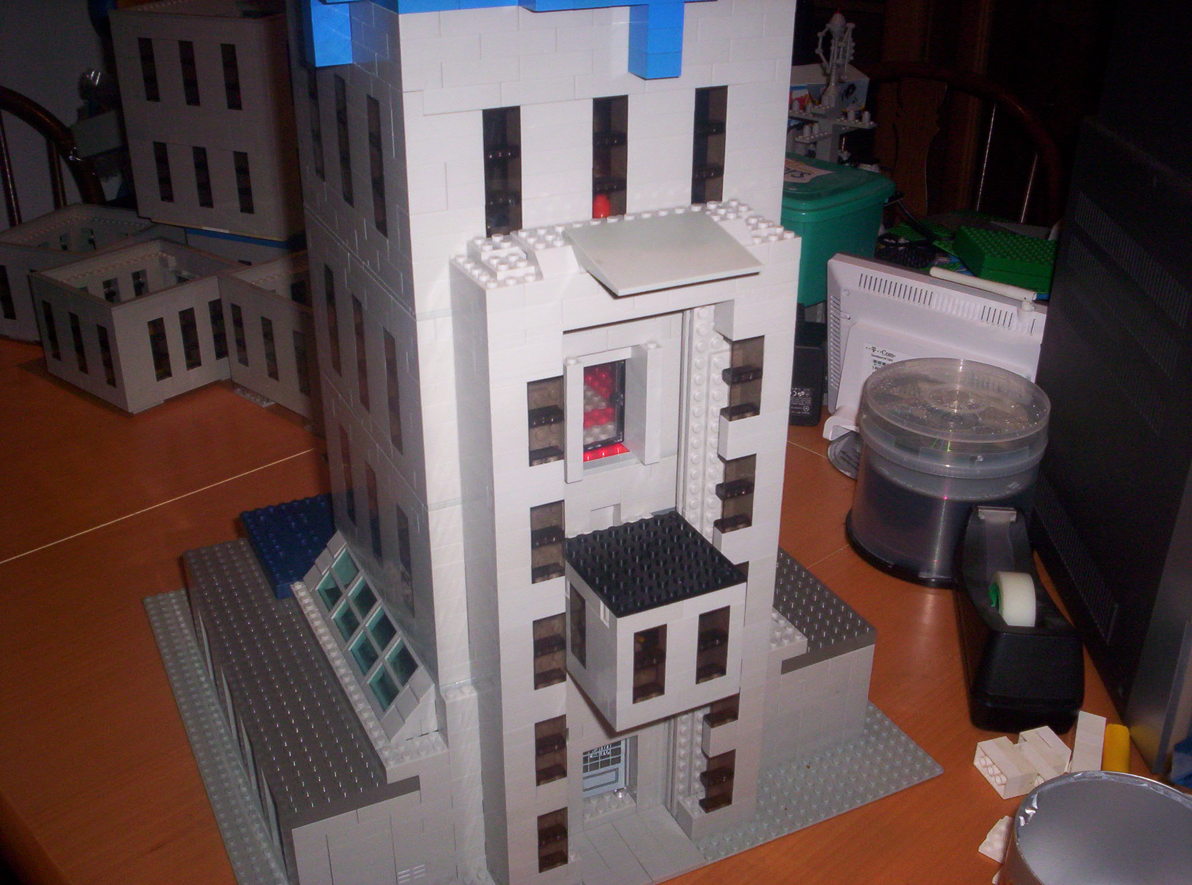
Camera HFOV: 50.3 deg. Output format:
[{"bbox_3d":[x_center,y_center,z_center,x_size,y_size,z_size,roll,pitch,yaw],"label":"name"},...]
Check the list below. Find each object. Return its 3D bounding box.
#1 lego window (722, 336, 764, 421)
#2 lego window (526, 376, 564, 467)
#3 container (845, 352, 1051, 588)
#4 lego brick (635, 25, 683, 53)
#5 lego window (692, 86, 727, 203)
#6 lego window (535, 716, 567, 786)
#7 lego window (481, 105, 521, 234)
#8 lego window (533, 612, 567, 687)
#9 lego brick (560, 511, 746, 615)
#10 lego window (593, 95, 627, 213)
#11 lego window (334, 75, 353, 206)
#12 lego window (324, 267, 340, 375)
[{"bbox_3d":[0.065,-0.030,0.561,0.016,0.038,0.008,-13,30,-24],"label":"lego window"},{"bbox_3d":[-0.022,-0.010,0.522,0.016,0.038,0.008,-12,30,-23],"label":"lego window"},{"bbox_3d":[0.256,0.020,0.927,0.134,0.117,0.134,3,27,5],"label":"container"},{"bbox_3d":[0.024,-0.161,0.504,0.016,0.010,0.016,-12,30,-23],"label":"lego brick"},{"bbox_3d":[0.047,-0.126,0.551,0.016,0.058,0.008,-13,30,-23],"label":"lego window"},{"bbox_3d":[-0.023,0.143,0.601,0.016,0.038,0.008,-13,30,-24],"label":"lego window"},{"bbox_3d":[-0.039,-0.107,0.513,0.016,0.058,0.008,-13,30,-24],"label":"lego window"},{"bbox_3d":[-0.022,0.093,0.575,0.016,0.038,0.008,-13,30,-24],"label":"lego window"},{"bbox_3d":[0.024,0.053,0.572,0.064,0.005,0.064,-13,30,-23],"label":"lego brick"},{"bbox_3d":[0.004,-0.116,0.532,0.016,0.058,0.008,-13,30,-23],"label":"lego window"},{"bbox_3d":[-0.108,-0.134,0.566,0.008,0.058,0.016,-12,30,-23],"label":"lego window"},{"bbox_3d":[-0.130,-0.063,0.650,0.008,0.058,0.016,-13,30,-23],"label":"lego window"}]

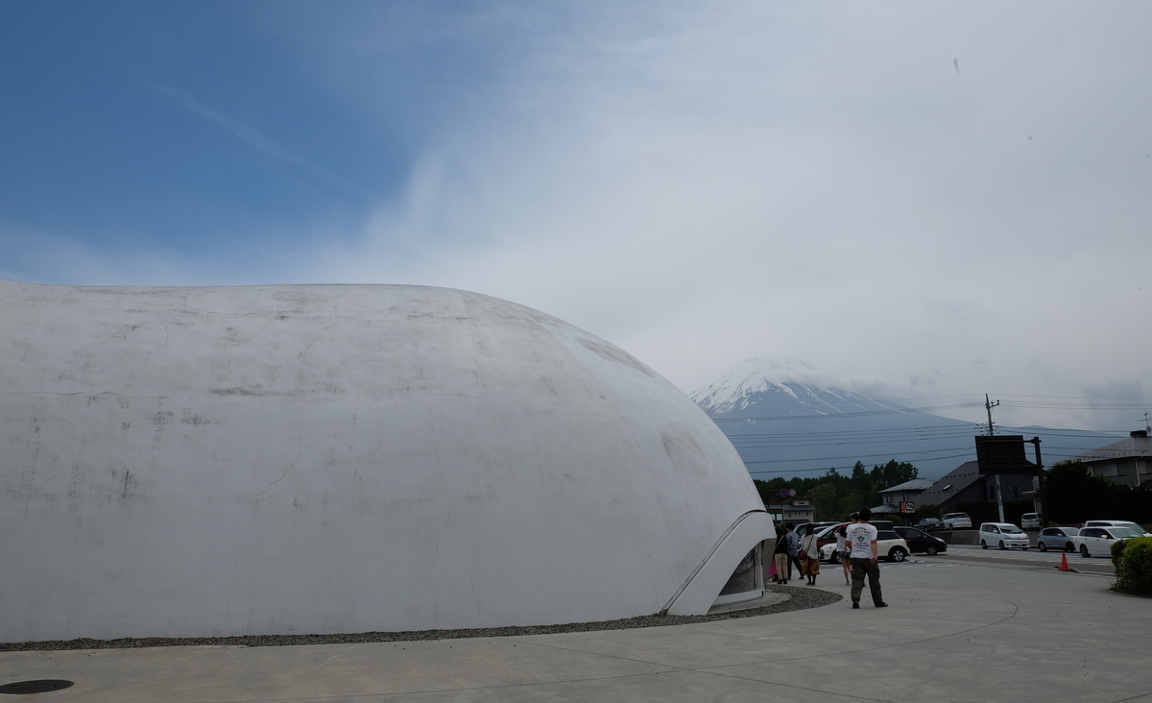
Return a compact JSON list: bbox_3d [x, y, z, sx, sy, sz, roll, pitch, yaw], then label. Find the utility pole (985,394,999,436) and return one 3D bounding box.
[{"bbox_3d":[36.209,9.892,73.288,1.200,12.700,0.600,0,-12,0],"label":"utility pole"}]

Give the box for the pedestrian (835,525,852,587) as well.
[{"bbox_3d":[7.259,5.539,23.585,0.460,1.580,0.370,1,-12,-8],"label":"pedestrian"}]

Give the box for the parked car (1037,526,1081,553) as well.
[{"bbox_3d":[31.300,12.030,55.300,1.700,1.520,4.200,1,-12,-8],"label":"parked car"}]

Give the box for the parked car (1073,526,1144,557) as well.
[{"bbox_3d":[28.400,10.030,45.400,1.750,1.570,4.700,1,-12,-6],"label":"parked car"}]

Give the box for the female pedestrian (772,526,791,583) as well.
[{"bbox_3d":[5.668,5.662,24.024,0.430,1.530,0.310,-1,-12,2],"label":"female pedestrian"}]

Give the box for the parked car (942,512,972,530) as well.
[{"bbox_3d":[37.400,16.750,85.000,1.760,1.710,4.650,-2,-12,11],"label":"parked car"}]

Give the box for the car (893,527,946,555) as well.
[{"bbox_3d":[18.850,10.950,50.000,4.500,1.600,1.720,1,-12,-8],"label":"car"}]

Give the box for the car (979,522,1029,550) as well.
[{"bbox_3d":[30.400,13.130,61.400,1.720,1.850,4.600,0,-12,1],"label":"car"}]

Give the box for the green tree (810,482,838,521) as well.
[{"bbox_3d":[43.023,27.474,149.057,5.500,9.300,5.500,0,-12,0],"label":"green tree"}]

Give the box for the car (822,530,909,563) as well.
[{"bbox_3d":[13.300,9.000,40.000,3.900,1.430,1.730,-1,-12,5],"label":"car"}]

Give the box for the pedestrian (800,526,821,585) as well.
[{"bbox_3d":[6.377,5.545,23.645,0.480,1.600,0.370,1,-12,-5],"label":"pedestrian"}]

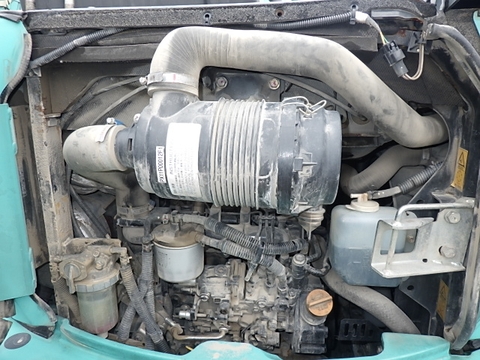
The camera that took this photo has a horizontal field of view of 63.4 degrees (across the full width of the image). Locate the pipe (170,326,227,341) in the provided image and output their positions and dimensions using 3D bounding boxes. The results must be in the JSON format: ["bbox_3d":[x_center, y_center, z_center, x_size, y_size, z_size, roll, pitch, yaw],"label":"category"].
[{"bbox_3d":[-0.075,0.285,0.720,0.105,0.022,0.028,2,15,7],"label":"pipe"}]

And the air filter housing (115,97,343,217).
[{"bbox_3d":[-0.019,-0.039,0.640,0.345,0.176,0.172,2,15,7],"label":"air filter housing"}]

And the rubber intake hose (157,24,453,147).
[{"bbox_3d":[0.093,-0.150,0.625,0.440,0.180,0.110,2,15,7],"label":"rubber intake hose"}]

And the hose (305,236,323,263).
[{"bbox_3d":[0.131,0.123,0.690,0.030,0.042,0.030,2,15,7],"label":"hose"}]

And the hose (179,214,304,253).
[{"bbox_3d":[0.004,0.094,0.670,0.208,0.058,0.045,2,15,7],"label":"hose"}]

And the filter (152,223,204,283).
[{"bbox_3d":[-0.104,0.121,0.655,0.082,0.086,0.082,2,15,7],"label":"filter"}]

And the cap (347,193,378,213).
[{"bbox_3d":[0.219,0.042,0.695,0.053,0.028,0.050,2,15,7],"label":"cap"}]

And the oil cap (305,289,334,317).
[{"bbox_3d":[0.143,0.218,0.690,0.048,0.024,0.048,8,56,5],"label":"oil cap"}]

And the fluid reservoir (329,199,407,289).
[{"bbox_3d":[0.226,0.110,0.695,0.115,0.146,0.085,2,15,7],"label":"fluid reservoir"}]

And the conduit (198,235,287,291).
[{"bbox_3d":[0.004,0.142,0.675,0.145,0.085,0.045,2,15,7],"label":"conduit"}]

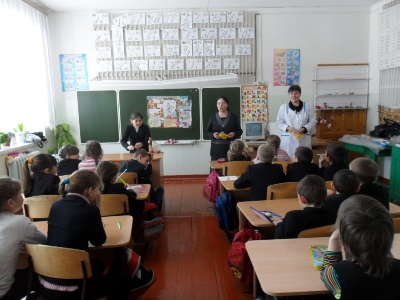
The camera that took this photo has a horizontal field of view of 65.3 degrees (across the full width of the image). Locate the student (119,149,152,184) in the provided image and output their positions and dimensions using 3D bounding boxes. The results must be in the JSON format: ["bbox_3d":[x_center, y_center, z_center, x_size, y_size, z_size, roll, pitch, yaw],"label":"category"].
[{"bbox_3d":[-0.633,0.469,3.339,0.420,1.000,0.560,1,9,20],"label":"student"}]

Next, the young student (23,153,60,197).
[{"bbox_3d":[-1.331,0.570,2.880,0.400,1.110,0.620,-1,9,6],"label":"young student"}]

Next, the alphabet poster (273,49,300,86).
[{"bbox_3d":[1.596,-1.508,5.742,0.485,0.685,0.010,-2,8,-2],"label":"alphabet poster"}]

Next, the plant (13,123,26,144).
[{"bbox_3d":[-2.711,-0.248,4.695,0.200,0.340,0.200,-2,8,-2],"label":"plant"}]

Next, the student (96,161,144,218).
[{"bbox_3d":[-0.719,0.558,2.842,0.420,0.960,0.570,0,8,11],"label":"student"}]

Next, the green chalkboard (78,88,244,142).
[{"bbox_3d":[-0.738,-0.650,5.830,3.060,0.990,0.060,-1,7,0],"label":"green chalkboard"}]

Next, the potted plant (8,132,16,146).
[{"bbox_3d":[-2.540,-0.139,4.220,0.110,0.200,0.110,-2,8,-2],"label":"potted plant"}]

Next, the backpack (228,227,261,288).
[{"bbox_3d":[0.297,0.682,2.046,0.190,0.380,0.270,-4,8,-14],"label":"backpack"}]

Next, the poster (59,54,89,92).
[{"bbox_3d":[-2.270,-1.393,5.634,0.490,0.665,0.020,-2,9,-2],"label":"poster"}]

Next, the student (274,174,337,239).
[{"bbox_3d":[0.626,0.618,2.008,0.430,1.000,0.600,-2,8,-6],"label":"student"}]

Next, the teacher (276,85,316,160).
[{"bbox_3d":[1.445,-0.106,4.708,0.580,1.710,0.360,0,9,10],"label":"teacher"}]

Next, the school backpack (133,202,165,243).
[{"bbox_3d":[-0.477,0.657,2.850,0.270,0.350,0.190,-9,12,-41],"label":"school backpack"}]

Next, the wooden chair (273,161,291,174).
[{"bbox_3d":[0.981,0.475,4.068,0.380,0.710,0.420,-2,8,-2],"label":"wooden chair"}]

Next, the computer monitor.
[{"bbox_3d":[0.972,-0.340,5.704,0.380,0.350,0.380,-2,8,-2],"label":"computer monitor"}]

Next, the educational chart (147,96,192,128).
[{"bbox_3d":[-0.560,-0.707,5.880,0.820,0.605,0.010,-2,8,-2],"label":"educational chart"}]

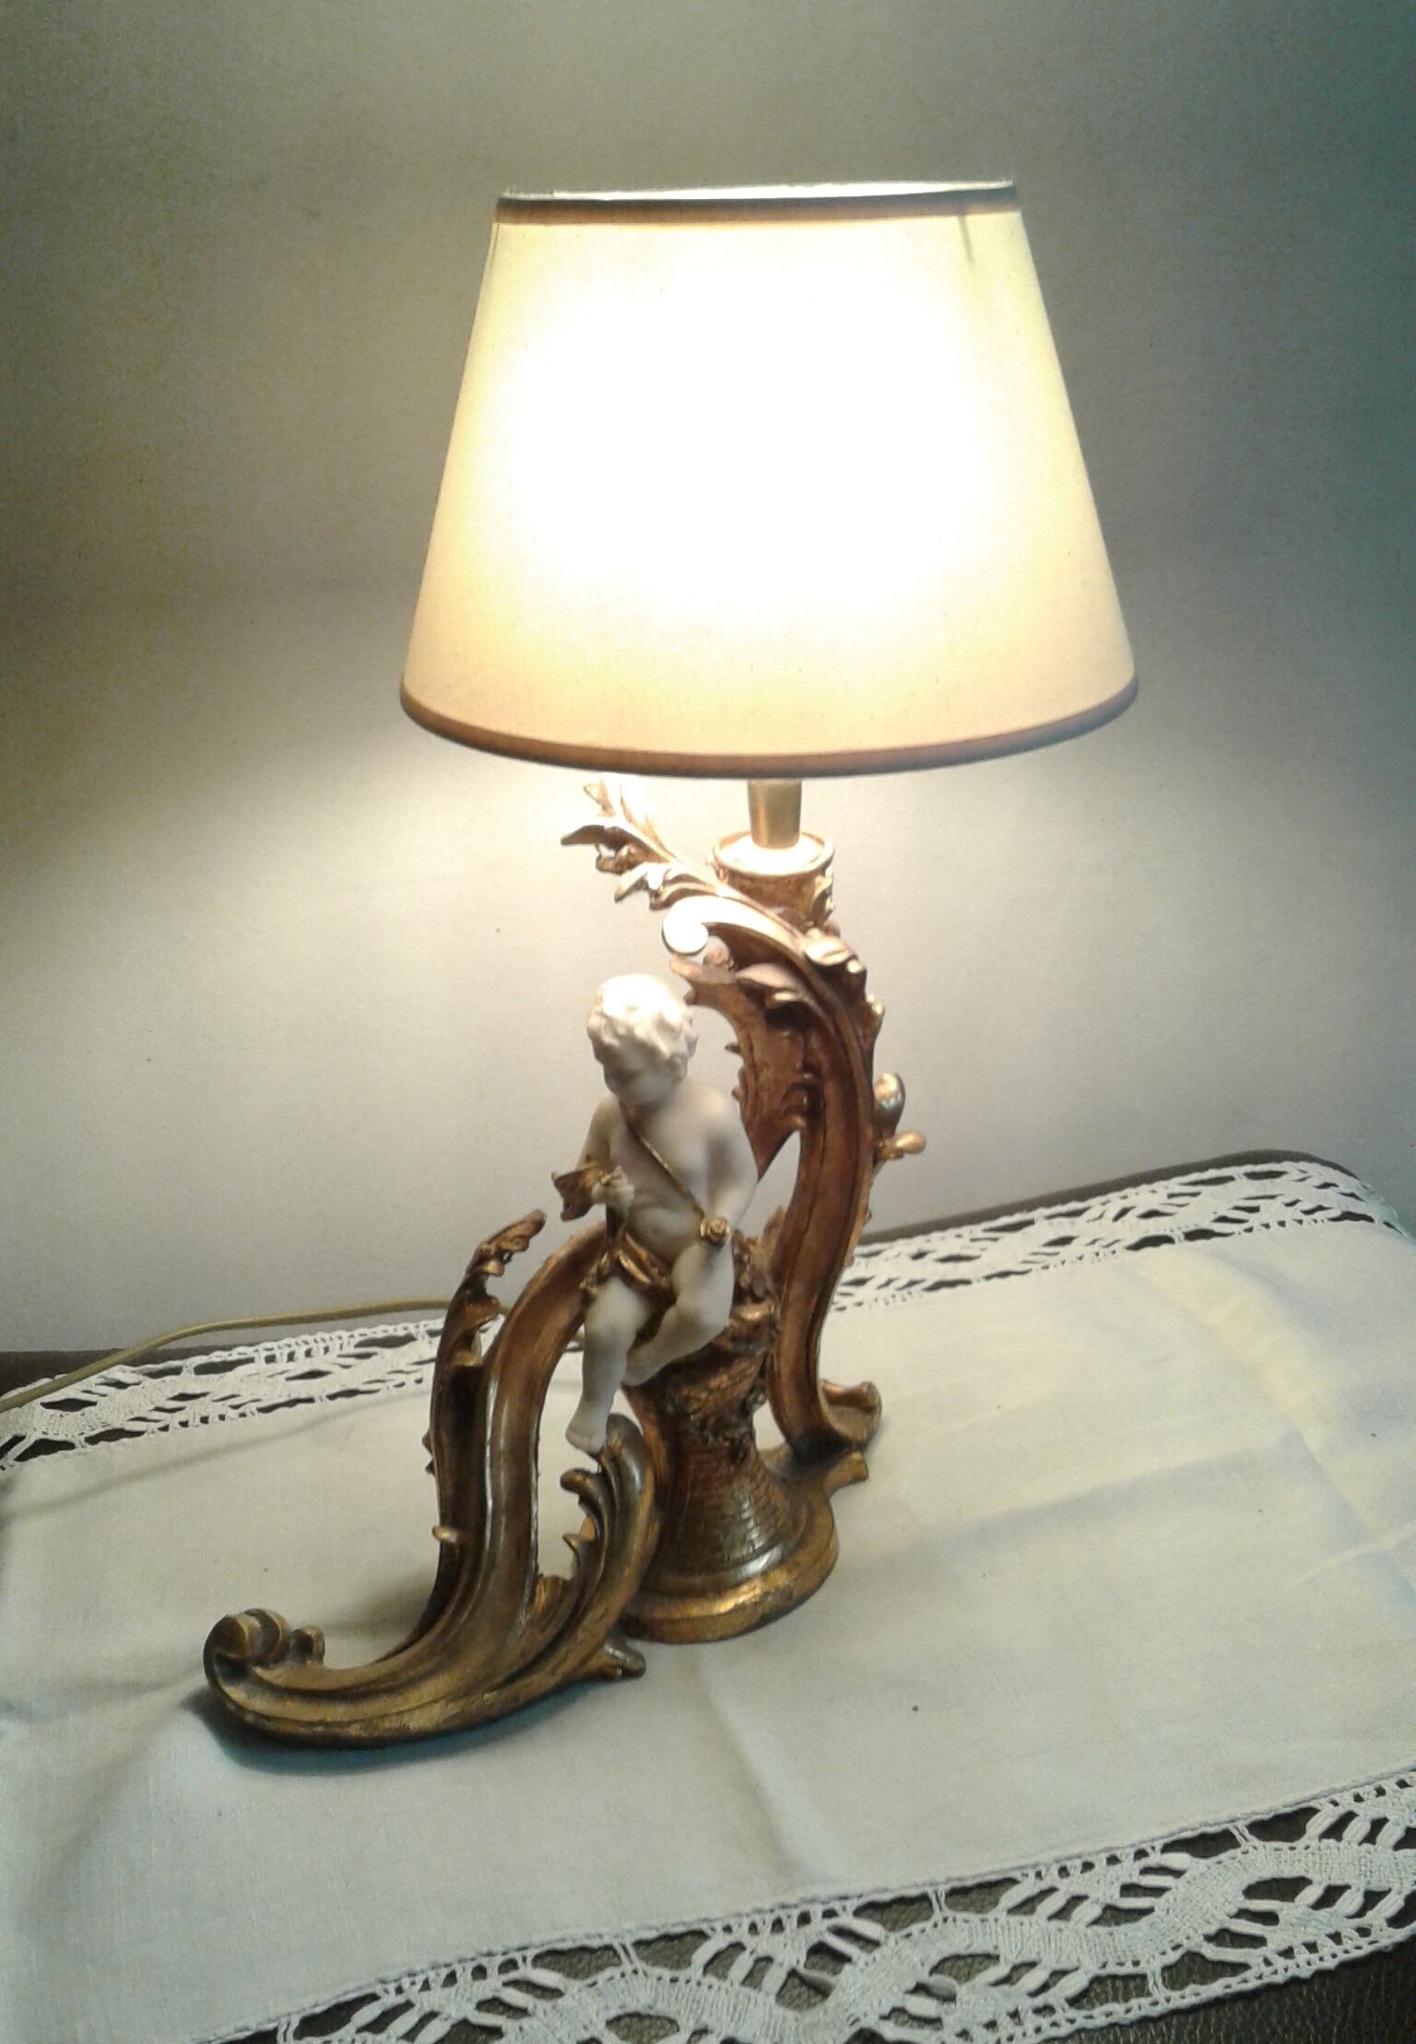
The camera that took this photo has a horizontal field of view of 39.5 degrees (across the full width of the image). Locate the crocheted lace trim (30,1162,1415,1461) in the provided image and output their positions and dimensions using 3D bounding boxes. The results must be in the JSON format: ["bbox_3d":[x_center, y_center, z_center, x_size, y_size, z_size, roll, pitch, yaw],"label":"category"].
[{"bbox_3d":[0.014,0.138,1.010,0.738,0.019,0.060,-8,25,-15],"label":"crocheted lace trim"}]

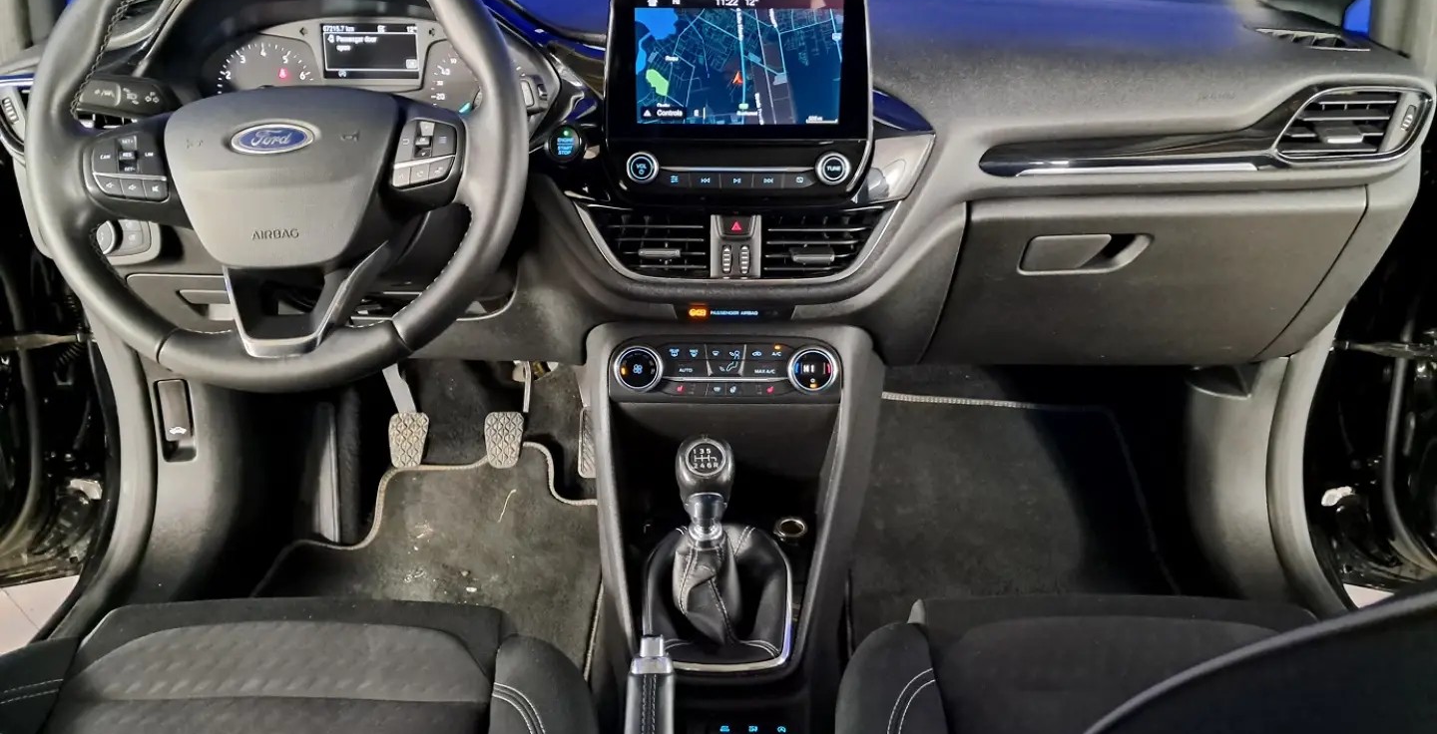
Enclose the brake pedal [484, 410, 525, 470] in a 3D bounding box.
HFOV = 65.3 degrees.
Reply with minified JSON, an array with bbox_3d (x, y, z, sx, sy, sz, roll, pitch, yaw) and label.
[{"bbox_3d":[-0.270,0.093,1.420,0.050,0.071,0.025,0,-7,0],"label":"brake pedal"}]

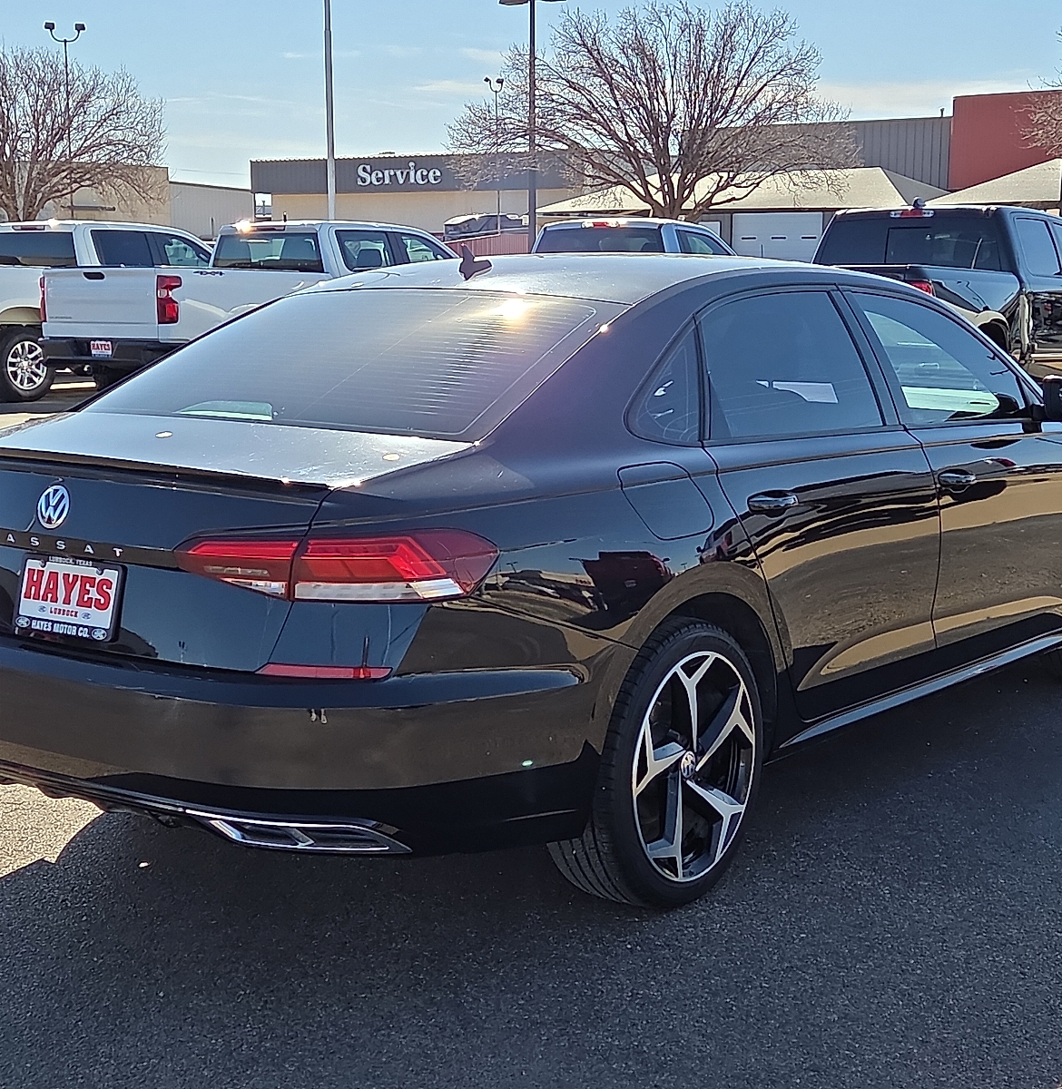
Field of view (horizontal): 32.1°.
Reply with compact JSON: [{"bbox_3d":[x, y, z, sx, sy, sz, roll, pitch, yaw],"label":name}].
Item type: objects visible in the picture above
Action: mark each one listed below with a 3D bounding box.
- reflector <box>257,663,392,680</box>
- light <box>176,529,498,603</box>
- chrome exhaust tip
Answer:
[{"bbox_3d":[-0.396,0.244,3.530,0.275,0.030,0.045,2,9,17],"label":"reflector"},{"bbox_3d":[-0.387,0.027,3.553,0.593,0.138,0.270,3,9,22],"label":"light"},{"bbox_3d":[-0.456,0.559,3.594,0.460,0.068,0.090,3,9,22],"label":"chrome exhaust tip"}]

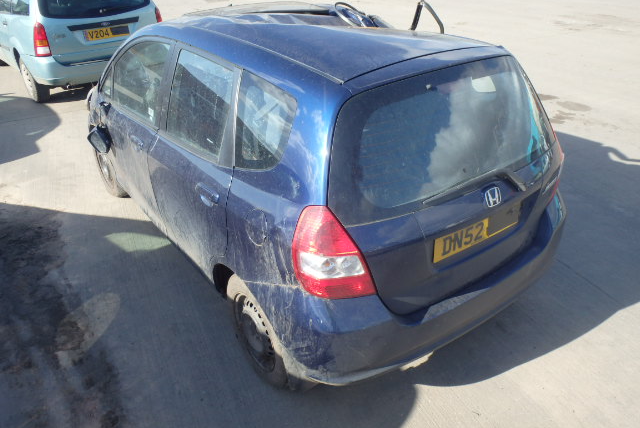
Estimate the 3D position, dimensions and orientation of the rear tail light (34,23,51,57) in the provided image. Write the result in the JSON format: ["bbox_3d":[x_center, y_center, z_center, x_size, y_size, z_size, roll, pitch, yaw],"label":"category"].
[{"bbox_3d":[-3.169,-1.970,5.846,0.155,0.375,0.165,-23,36,-34],"label":"rear tail light"}]

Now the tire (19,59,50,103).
[{"bbox_3d":[-3.650,-1.747,6.659,0.190,0.605,0.605,-23,36,-34],"label":"tire"}]

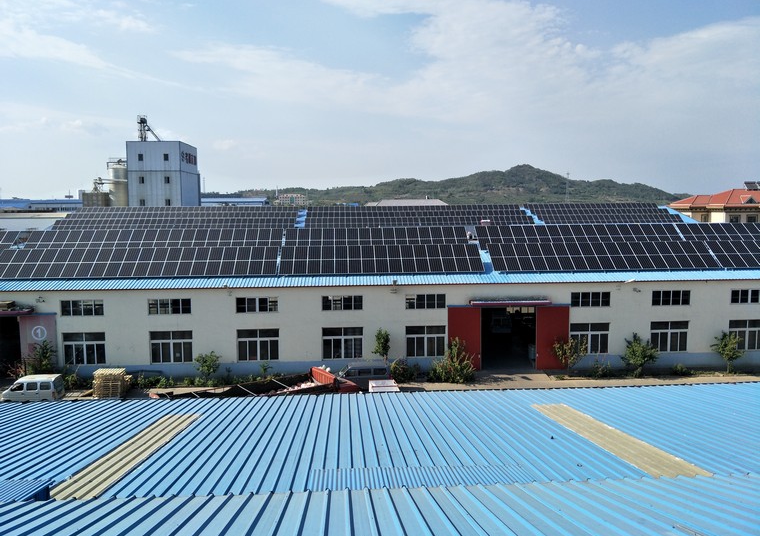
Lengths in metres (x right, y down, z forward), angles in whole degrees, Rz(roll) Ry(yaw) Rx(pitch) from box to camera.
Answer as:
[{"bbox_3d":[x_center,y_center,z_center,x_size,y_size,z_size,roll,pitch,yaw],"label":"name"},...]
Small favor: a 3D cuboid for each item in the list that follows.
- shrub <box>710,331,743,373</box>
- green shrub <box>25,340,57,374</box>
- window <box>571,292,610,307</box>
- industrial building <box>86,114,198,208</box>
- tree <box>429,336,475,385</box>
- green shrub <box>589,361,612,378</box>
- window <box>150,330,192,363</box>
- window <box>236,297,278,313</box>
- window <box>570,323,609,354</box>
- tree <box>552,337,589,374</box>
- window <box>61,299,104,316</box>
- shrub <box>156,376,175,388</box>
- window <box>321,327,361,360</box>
[{"bbox_3d":[24.633,6.020,37.600,2.274,3.034,2.160,-1,6,-3],"label":"shrub"},{"bbox_3d":[-22.628,6.445,35.179,2.070,3.396,1.900,-1,5,-3],"label":"green shrub"},{"bbox_3d":[15.338,2.304,38.320,2.920,1.100,0.150,-1,5,-3],"label":"window"},{"bbox_3d":[-63.534,-20.191,142.791,25.000,37.700,14.500,-1,5,-3],"label":"industrial building"},{"bbox_3d":[4.956,6.237,35.988,3.305,3.028,2.600,-1,5,-3],"label":"tree"},{"bbox_3d":[15.384,6.966,36.758,1.711,1.333,1.300,-1,5,-3],"label":"green shrub"},{"bbox_3d":[-14.533,5.493,36.840,2.822,2.235,0.180,-1,5,-3],"label":"window"},{"bbox_3d":[-8.621,2.615,37.184,2.920,1.100,0.150,-1,5,-3],"label":"window"},{"bbox_3d":[15.388,5.163,38.640,2.860,2.254,0.150,-1,6,-3],"label":"window"},{"bbox_3d":[13.229,6.112,36.778,2.703,2.848,2.200,-1,5,-3],"label":"tree"},{"bbox_3d":[-20.624,2.791,36.520,2.876,1.046,0.150,-1,6,-3],"label":"window"},{"bbox_3d":[-14.735,7.671,36.240,1.202,0.711,1.022,-1,6,-3],"label":"shrub"},{"bbox_3d":[-2.649,5.414,37.733,2.860,2.254,0.150,-1,6,-3],"label":"window"}]

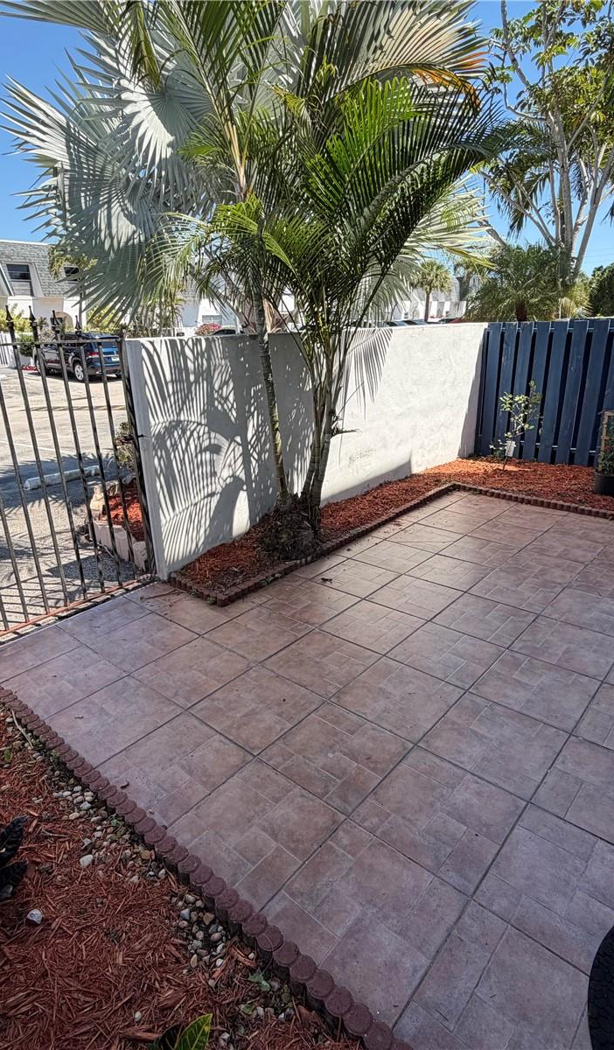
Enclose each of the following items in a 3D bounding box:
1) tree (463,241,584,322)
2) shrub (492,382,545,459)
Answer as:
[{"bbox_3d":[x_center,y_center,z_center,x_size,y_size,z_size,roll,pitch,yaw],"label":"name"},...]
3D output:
[{"bbox_3d":[3.591,-3.261,9.543,1.950,2.659,1.900,15,26,39],"label":"tree"},{"bbox_3d":[2.309,-1.105,6.221,0.510,0.880,0.460,15,26,39],"label":"shrub"}]

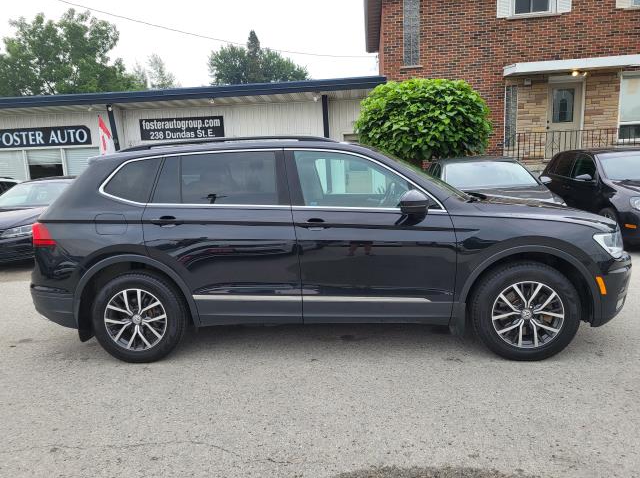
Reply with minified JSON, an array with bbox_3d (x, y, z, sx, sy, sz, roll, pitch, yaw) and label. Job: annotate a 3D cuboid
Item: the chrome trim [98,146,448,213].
[{"bbox_3d":[-0.367,-0.390,3.431,2.480,0.500,0.200,-2,9,5],"label":"chrome trim"}]

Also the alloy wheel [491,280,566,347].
[{"bbox_3d":[1.432,0.515,3.381,0.470,0.470,0.190,-2,9,5],"label":"alloy wheel"}]

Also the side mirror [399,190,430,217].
[{"bbox_3d":[0.620,-0.243,3.196,0.180,0.180,0.230,-2,9,5],"label":"side mirror"}]

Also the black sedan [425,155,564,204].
[{"bbox_3d":[2.808,-0.709,8.454,1.800,1.450,4.600,-1,9,7],"label":"black sedan"}]

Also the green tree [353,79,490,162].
[{"bbox_3d":[2.347,-1.978,10.900,3.050,3.250,2.900,-2,9,5],"label":"green tree"}]

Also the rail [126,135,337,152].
[{"bbox_3d":[-0.691,-0.712,3.607,1.670,0.100,0.080,-2,9,5],"label":"rail"}]

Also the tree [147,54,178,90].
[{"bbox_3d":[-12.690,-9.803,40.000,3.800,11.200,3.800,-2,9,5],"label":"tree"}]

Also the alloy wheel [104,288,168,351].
[{"bbox_3d":[-1.346,0.592,3.633,0.470,0.470,0.190,-2,9,5],"label":"alloy wheel"}]

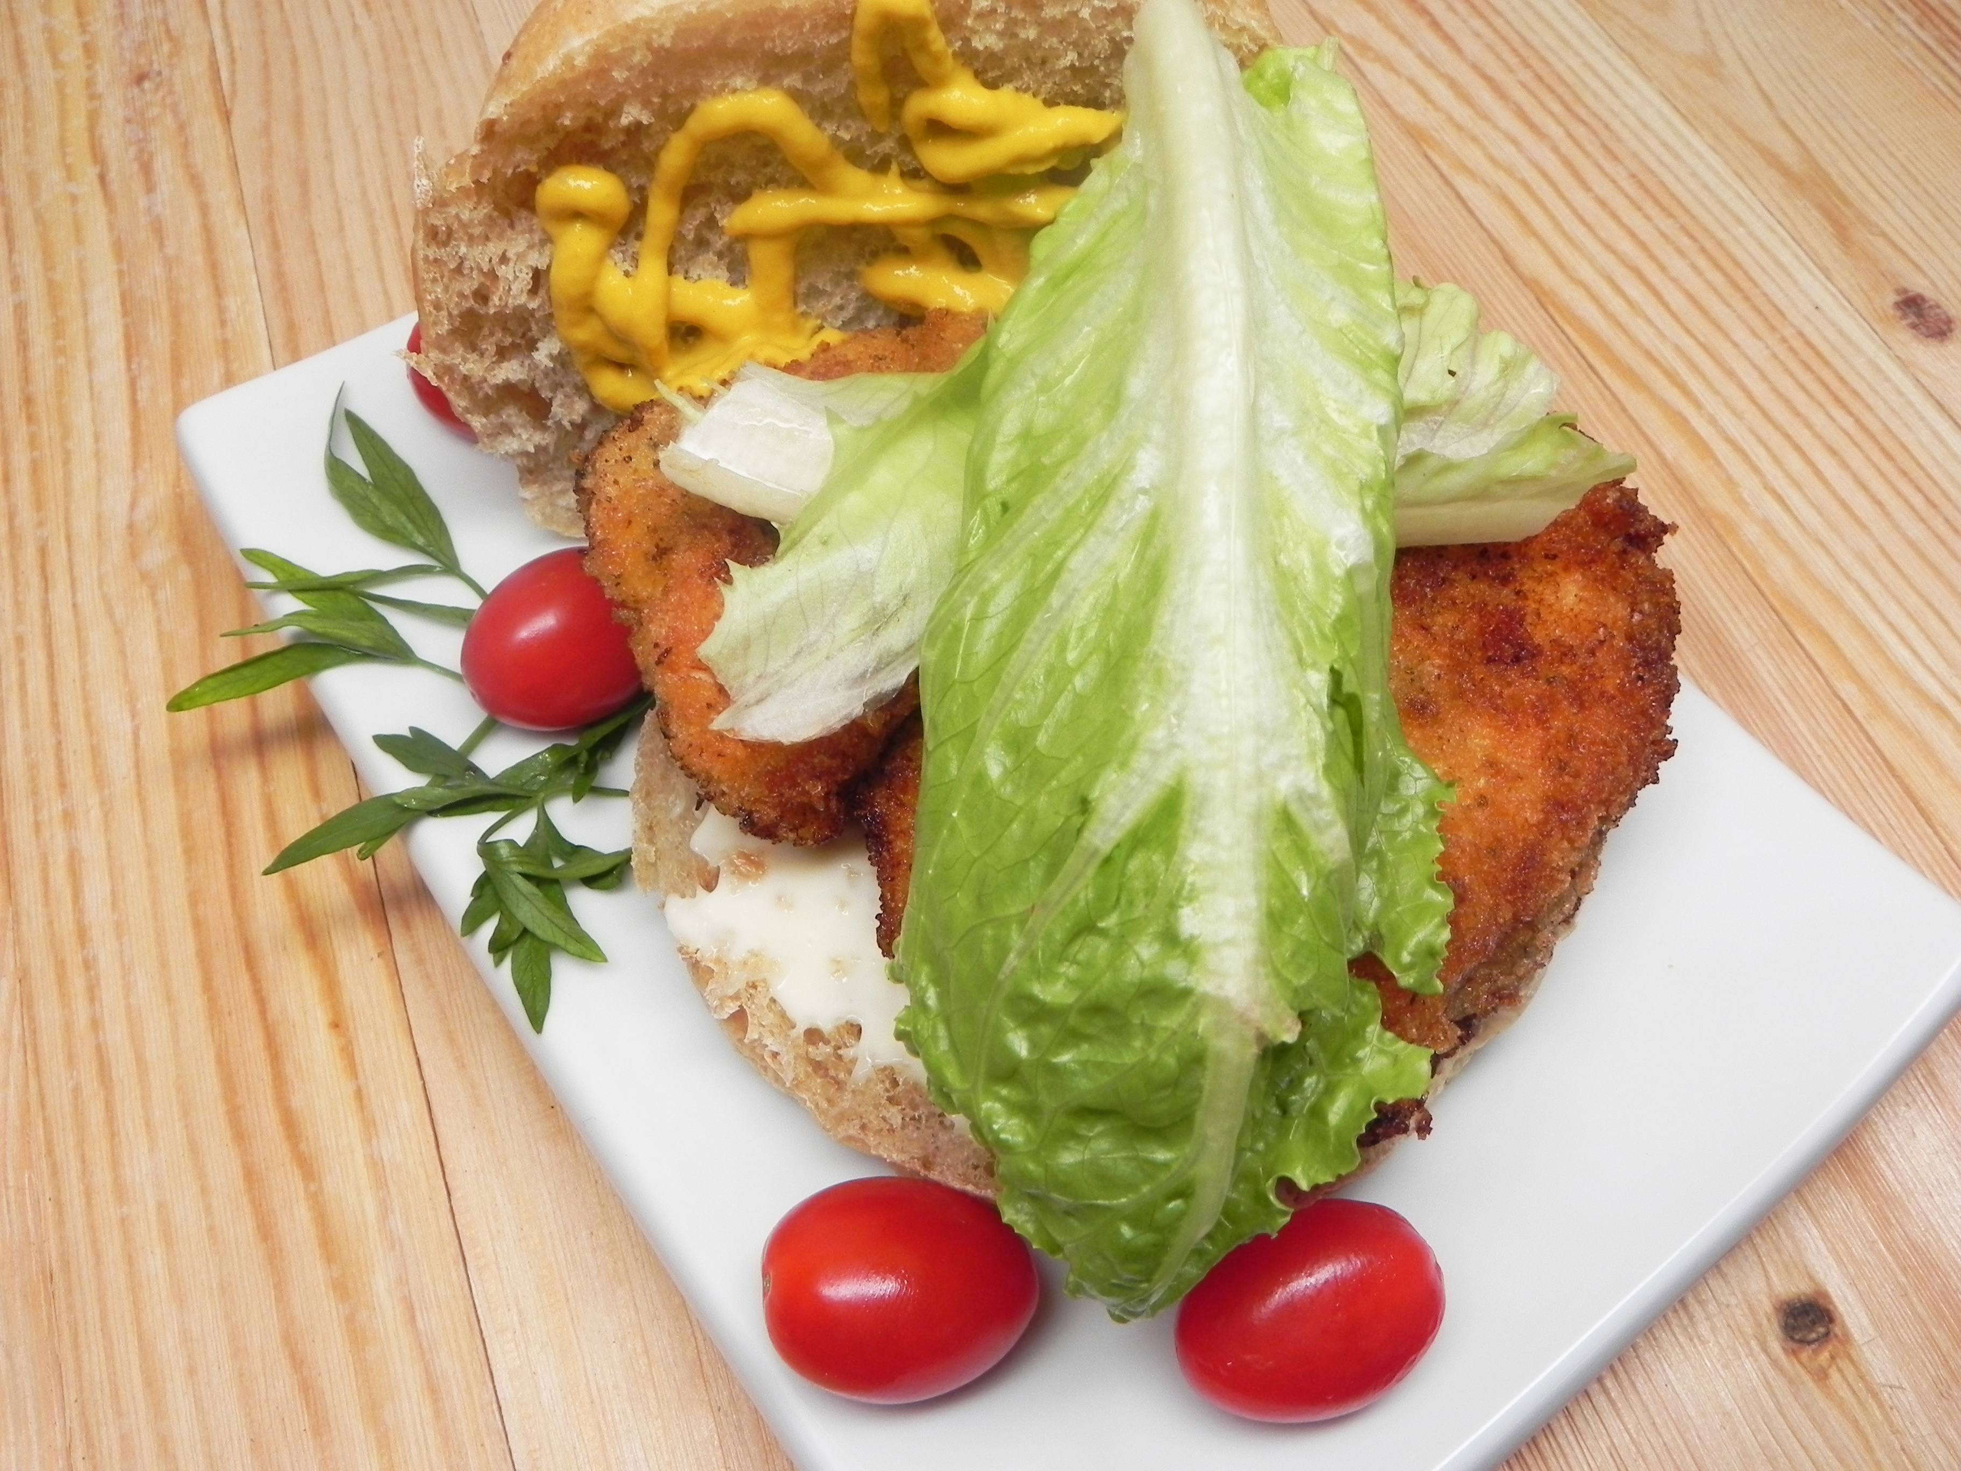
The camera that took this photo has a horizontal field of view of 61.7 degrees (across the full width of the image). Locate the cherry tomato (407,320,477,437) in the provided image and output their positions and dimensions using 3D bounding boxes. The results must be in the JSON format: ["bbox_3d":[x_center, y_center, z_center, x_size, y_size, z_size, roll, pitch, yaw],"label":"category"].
[{"bbox_3d":[-0.082,-0.062,0.281,0.033,0.026,0.026,10,58,6],"label":"cherry tomato"}]

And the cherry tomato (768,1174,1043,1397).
[{"bbox_3d":[-0.010,0.067,0.199,0.033,0.025,0.025,-1,57,-1],"label":"cherry tomato"}]

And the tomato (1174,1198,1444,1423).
[{"bbox_3d":[0.040,0.069,0.198,0.034,0.024,0.024,-18,59,-11],"label":"tomato"}]

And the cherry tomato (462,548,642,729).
[{"bbox_3d":[-0.063,-0.015,0.251,0.033,0.025,0.025,-37,65,-21],"label":"cherry tomato"}]

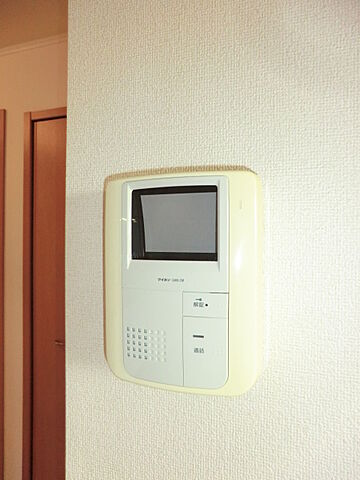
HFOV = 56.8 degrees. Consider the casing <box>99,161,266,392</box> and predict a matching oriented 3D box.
[{"bbox_3d":[-0.004,0.041,0.334,0.168,0.221,0.038,0,-1,17],"label":"casing"}]

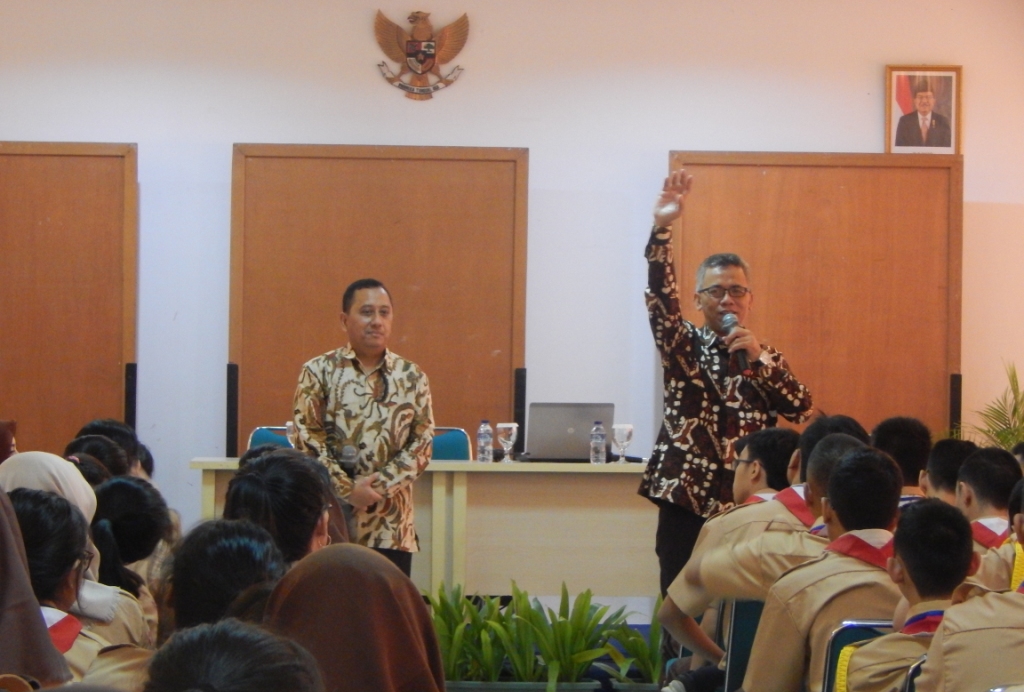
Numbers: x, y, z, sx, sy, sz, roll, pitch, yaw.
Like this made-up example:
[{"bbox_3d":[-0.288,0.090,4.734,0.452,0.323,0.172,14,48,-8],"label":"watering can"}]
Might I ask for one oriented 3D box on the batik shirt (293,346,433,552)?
[{"bbox_3d":[-0.520,0.360,14.500,0.485,0.715,0.290,1,0,-7],"label":"batik shirt"}]

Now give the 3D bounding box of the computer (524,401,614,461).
[{"bbox_3d":[0.234,0.347,16.720,0.340,0.235,0.270,1,0,-2],"label":"computer"}]

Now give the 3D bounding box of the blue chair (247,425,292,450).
[{"bbox_3d":[-0.853,0.742,17.150,0.460,0.820,0.500,1,0,-3],"label":"blue chair"}]

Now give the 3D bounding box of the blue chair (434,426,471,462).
[{"bbox_3d":[-0.399,0.742,17.150,0.460,0.820,0.500,1,0,-3],"label":"blue chair"}]

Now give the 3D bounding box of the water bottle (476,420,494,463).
[{"bbox_3d":[-0.105,0.382,16.500,0.062,0.172,0.062,1,0,-3],"label":"water bottle"}]

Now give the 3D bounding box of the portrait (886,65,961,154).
[{"bbox_3d":[1.758,-0.992,17.800,0.320,0.420,0.030,1,0,-3],"label":"portrait"}]

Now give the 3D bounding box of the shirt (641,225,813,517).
[{"bbox_3d":[0.730,0.083,14.200,0.570,0.970,0.360,1,0,-7],"label":"shirt"}]

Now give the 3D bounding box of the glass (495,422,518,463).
[{"bbox_3d":[-0.018,0.387,16.550,0.085,0.157,0.085,1,0,-3],"label":"glass"}]

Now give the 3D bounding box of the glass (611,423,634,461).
[{"bbox_3d":[0.439,0.388,16.550,0.085,0.157,0.085,1,0,-3],"label":"glass"}]

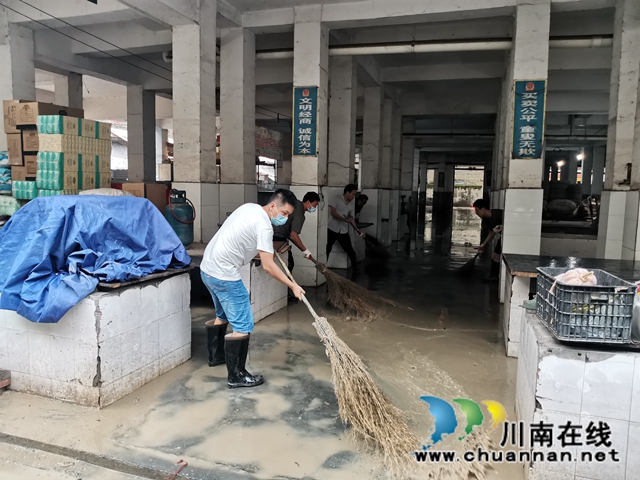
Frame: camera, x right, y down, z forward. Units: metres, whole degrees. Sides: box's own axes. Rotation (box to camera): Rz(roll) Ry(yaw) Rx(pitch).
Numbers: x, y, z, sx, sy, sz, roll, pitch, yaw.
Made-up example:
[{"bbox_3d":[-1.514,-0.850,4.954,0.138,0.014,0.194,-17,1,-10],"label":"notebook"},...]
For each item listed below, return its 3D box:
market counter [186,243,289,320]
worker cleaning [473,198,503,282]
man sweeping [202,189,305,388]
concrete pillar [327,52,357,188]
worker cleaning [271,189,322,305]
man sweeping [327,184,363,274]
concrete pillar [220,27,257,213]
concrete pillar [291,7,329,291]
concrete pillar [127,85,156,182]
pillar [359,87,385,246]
[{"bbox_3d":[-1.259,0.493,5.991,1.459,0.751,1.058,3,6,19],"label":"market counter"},{"bbox_3d":[2.995,0.002,8.225,0.720,1.416,0.600,1,5,4],"label":"worker cleaning"},{"bbox_3d":[-0.522,0.347,3.712,0.800,1.473,0.580,0,5,-9],"label":"man sweeping"},{"bbox_3d":[0.424,-1.478,9.547,0.450,4.061,0.450,3,6,19],"label":"concrete pillar"},{"bbox_3d":[-0.350,0.096,6.459,0.700,1.473,0.580,3,6,19],"label":"worker cleaning"},{"bbox_3d":[0.446,-0.213,9.041,0.600,1.637,0.580,6,7,43],"label":"man sweeping"},{"bbox_3d":[-1.373,-1.381,8.073,0.450,4.090,0.450,3,6,19],"label":"concrete pillar"},{"bbox_3d":[-0.162,-1.414,7.675,0.450,4.261,0.450,3,6,19],"label":"concrete pillar"},{"bbox_3d":[-4.288,-1.643,11.555,0.450,3.890,0.450,3,6,19],"label":"concrete pillar"},{"bbox_3d":[1.308,-1.697,12.062,0.450,4.061,0.450,3,6,19],"label":"pillar"}]

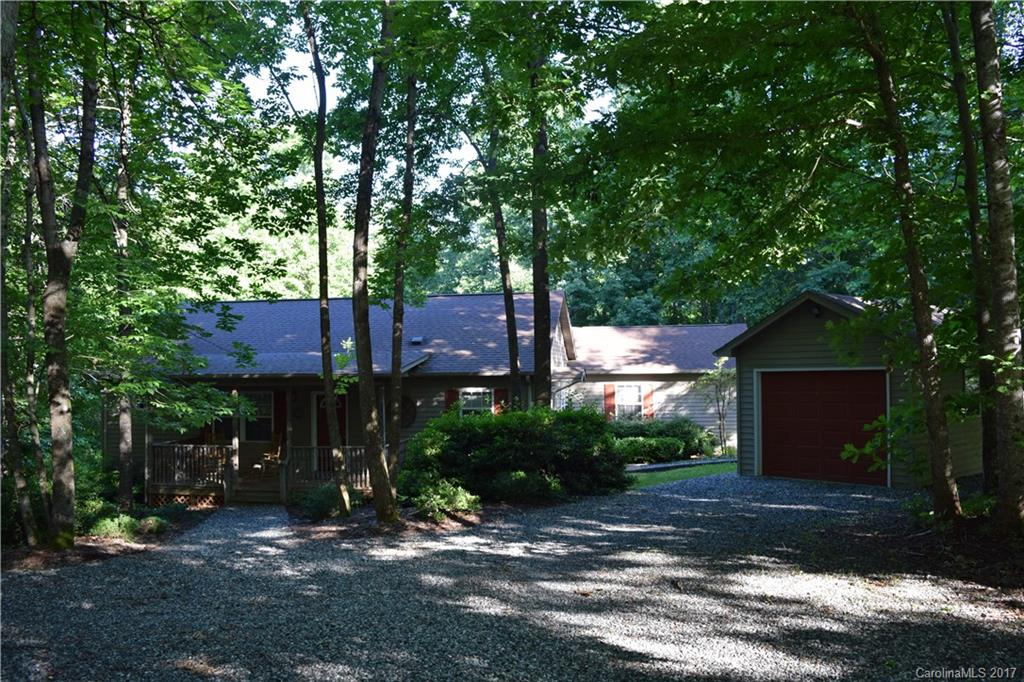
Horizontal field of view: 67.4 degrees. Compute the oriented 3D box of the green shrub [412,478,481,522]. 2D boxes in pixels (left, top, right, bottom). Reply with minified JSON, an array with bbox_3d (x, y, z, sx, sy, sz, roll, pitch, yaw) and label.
[{"bbox_3d":[-1.152,2.778,13.500,1.172,0.717,1.050,0,-2,0],"label":"green shrub"}]

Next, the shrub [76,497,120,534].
[{"bbox_3d":[-7.775,3.252,14.400,0.772,0.665,0.800,0,-2,0],"label":"shrub"}]

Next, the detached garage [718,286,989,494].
[{"bbox_3d":[7.795,0.971,16.619,5.500,3.780,4.202,1,-3,-41],"label":"detached garage"}]

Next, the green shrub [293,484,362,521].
[{"bbox_3d":[-3.605,3.127,15.000,1.340,0.643,1.150,0,-2,0],"label":"green shrub"}]

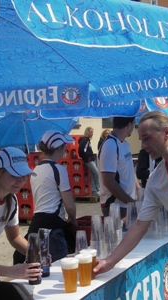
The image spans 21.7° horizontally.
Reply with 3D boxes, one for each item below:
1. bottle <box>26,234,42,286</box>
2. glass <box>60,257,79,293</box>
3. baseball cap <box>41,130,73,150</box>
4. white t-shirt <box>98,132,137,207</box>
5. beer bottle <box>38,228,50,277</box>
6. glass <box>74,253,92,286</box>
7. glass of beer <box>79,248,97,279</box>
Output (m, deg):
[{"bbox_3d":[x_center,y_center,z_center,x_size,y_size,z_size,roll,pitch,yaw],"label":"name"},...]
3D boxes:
[{"bbox_3d":[-0.273,0.600,2.415,0.070,0.265,0.070,-3,2,0],"label":"bottle"},{"bbox_3d":[-0.069,0.651,2.264,0.090,0.157,0.090,-3,2,0],"label":"glass"},{"bbox_3d":[-0.219,-0.076,3.500,0.265,0.145,0.180,-10,4,-14],"label":"baseball cap"},{"bbox_3d":[0.320,0.206,4.200,0.300,0.690,0.460,-2,2,20],"label":"white t-shirt"},{"bbox_3d":[-0.233,0.594,2.534,0.070,0.265,0.070,-3,2,0],"label":"beer bottle"},{"bbox_3d":[0.004,0.645,2.350,0.090,0.157,0.090,-3,2,0],"label":"glass"},{"bbox_3d":[0.032,0.639,2.456,0.090,0.157,0.090,-3,2,0],"label":"glass of beer"}]

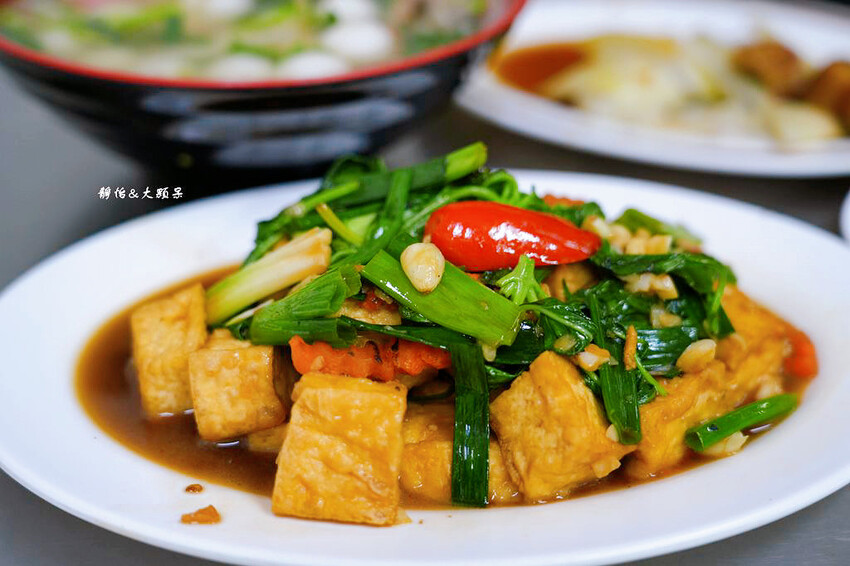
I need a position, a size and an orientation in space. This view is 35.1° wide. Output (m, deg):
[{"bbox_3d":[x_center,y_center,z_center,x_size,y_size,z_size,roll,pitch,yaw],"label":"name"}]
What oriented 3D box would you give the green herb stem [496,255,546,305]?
[{"bbox_3d":[0.031,-0.001,0.431,0.013,0.008,0.015,11,65,1],"label":"green herb stem"}]

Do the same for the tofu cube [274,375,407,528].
[{"bbox_3d":[-0.026,0.049,0.402,0.034,0.037,0.029,5,7,3],"label":"tofu cube"}]

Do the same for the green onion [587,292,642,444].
[{"bbox_3d":[0.058,0.025,0.414,0.011,0.008,0.049,-5,60,-2],"label":"green onion"}]

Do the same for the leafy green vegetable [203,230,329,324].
[{"bbox_3d":[-0.051,-0.003,0.434,0.039,0.013,0.011,-25,-1,1],"label":"leafy green vegetable"}]

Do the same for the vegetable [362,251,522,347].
[{"bbox_3d":[0.005,0.004,0.419,0.048,0.014,0.009,22,-2,12],"label":"vegetable"}]

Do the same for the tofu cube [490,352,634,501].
[{"bbox_3d":[0.042,0.044,0.410,0.031,0.029,0.027,-21,9,11],"label":"tofu cube"}]

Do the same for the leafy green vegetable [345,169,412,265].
[{"bbox_3d":[-0.016,-0.023,0.449,0.014,0.010,0.045,22,44,3],"label":"leafy green vegetable"}]

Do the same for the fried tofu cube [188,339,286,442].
[{"bbox_3d":[-0.059,0.034,0.427,0.025,0.028,0.023,-10,18,-5],"label":"fried tofu cube"}]

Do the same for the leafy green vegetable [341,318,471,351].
[{"bbox_3d":[-0.005,0.015,0.411,0.038,0.006,0.008,8,80,2],"label":"leafy green vegetable"}]

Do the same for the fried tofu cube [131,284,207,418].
[{"bbox_3d":[-0.084,0.023,0.440,0.021,0.034,0.022,-13,19,-10],"label":"fried tofu cube"}]

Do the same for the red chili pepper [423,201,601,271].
[{"bbox_3d":[0.028,-0.016,0.425,0.054,0.018,0.018,5,34,-11],"label":"red chili pepper"}]

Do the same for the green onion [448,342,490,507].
[{"bbox_3d":[0.013,0.042,0.400,0.011,0.008,0.049,-1,63,1],"label":"green onion"}]

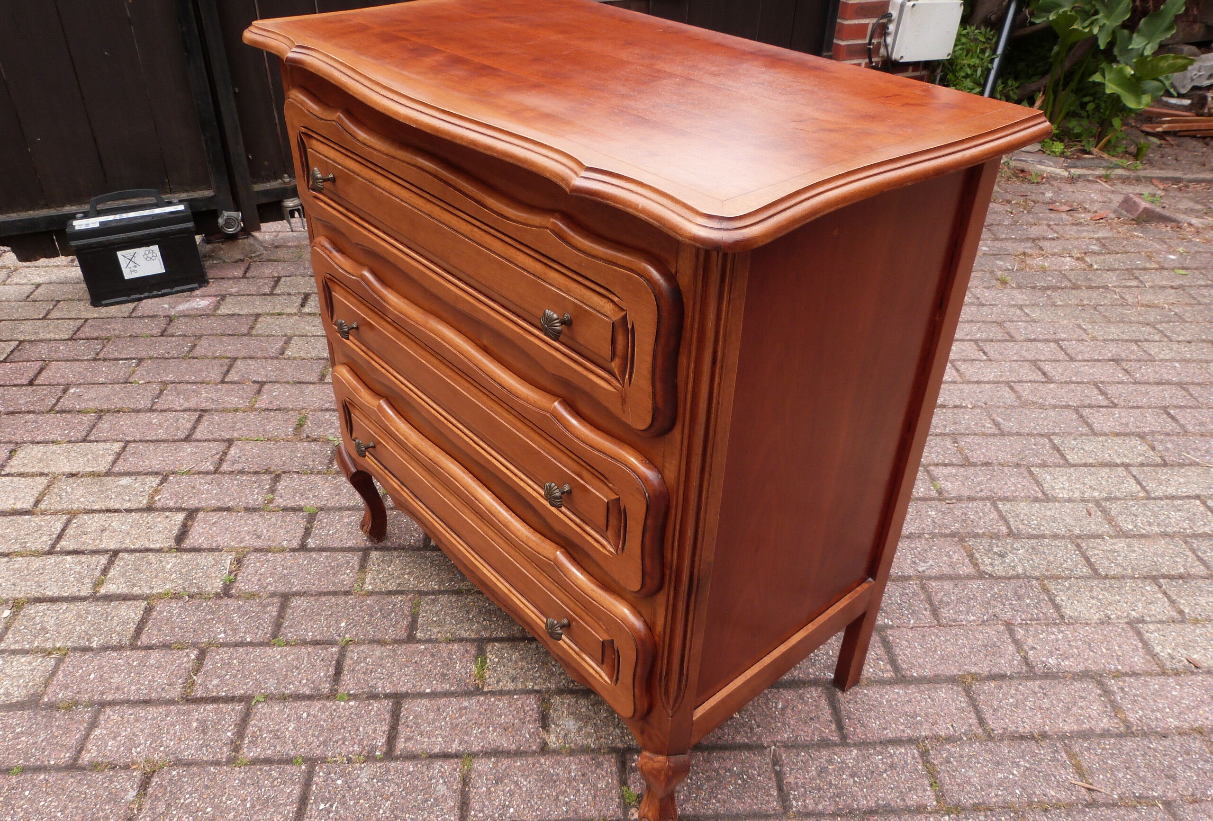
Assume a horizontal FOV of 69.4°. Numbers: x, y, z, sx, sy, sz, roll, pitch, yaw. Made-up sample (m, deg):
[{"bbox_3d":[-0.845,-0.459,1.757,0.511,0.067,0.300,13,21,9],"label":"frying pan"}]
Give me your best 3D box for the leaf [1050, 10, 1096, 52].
[{"bbox_3d":[1.703,-1.388,3.203,0.160,0.150,0.120,17,37,21],"label":"leaf"}]

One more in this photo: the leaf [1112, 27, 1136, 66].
[{"bbox_3d":[1.949,-1.360,3.279,0.120,0.160,0.070,27,41,17],"label":"leaf"}]

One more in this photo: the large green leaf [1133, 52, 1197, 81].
[{"bbox_3d":[2.066,-1.274,3.239,0.240,0.100,0.110,-11,21,40],"label":"large green leaf"}]

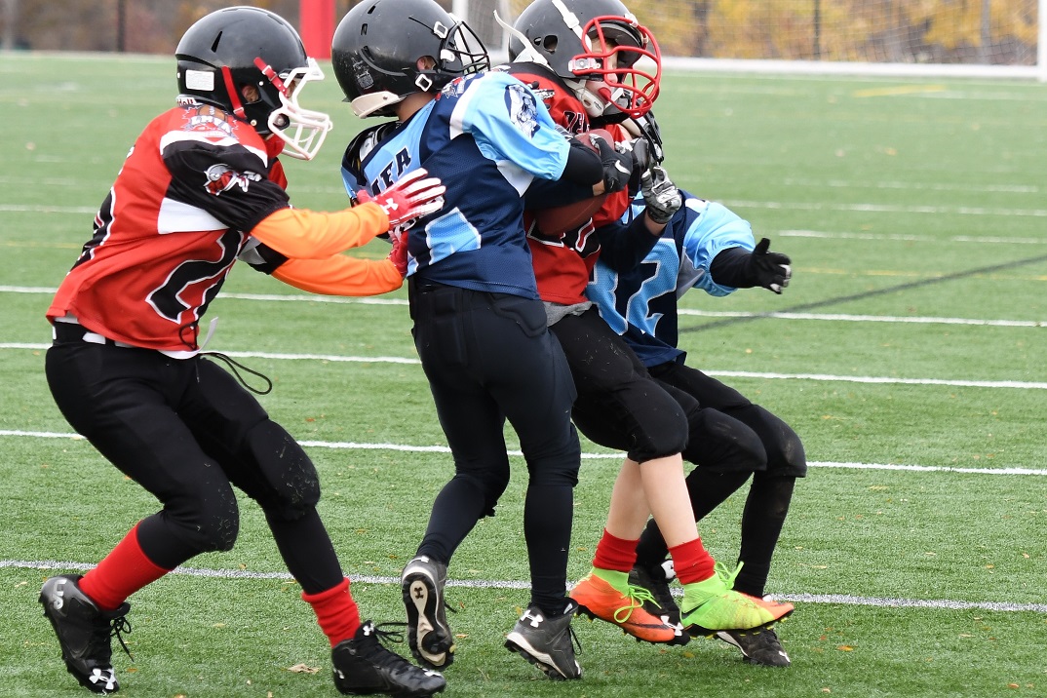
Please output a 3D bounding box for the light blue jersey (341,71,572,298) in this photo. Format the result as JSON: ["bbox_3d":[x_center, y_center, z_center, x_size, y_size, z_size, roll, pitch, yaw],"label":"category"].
[{"bbox_3d":[-0.141,-0.344,9.020,0.320,0.470,0.420,-8,-4,-40],"label":"light blue jersey"}]

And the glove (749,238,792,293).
[{"bbox_3d":[0.535,-0.180,9.250,0.150,0.110,0.075,11,3,35],"label":"glove"}]

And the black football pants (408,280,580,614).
[{"bbox_3d":[-0.063,0.211,9.020,0.300,0.710,0.300,-2,4,-43],"label":"black football pants"}]

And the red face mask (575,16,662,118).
[{"bbox_3d":[0.208,-0.599,9.070,0.150,0.205,0.200,0,7,30],"label":"red face mask"}]

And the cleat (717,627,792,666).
[{"bbox_3d":[0.491,0.609,9.230,0.235,0.125,0.095,31,0,-20],"label":"cleat"}]

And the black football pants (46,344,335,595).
[{"bbox_3d":[-0.689,0.244,8.950,0.580,0.540,0.370,2,5,11],"label":"black football pants"}]

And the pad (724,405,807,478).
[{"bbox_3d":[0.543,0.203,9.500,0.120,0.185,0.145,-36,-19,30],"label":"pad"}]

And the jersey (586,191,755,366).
[{"bbox_3d":[0.273,-0.160,9.550,0.430,0.440,0.310,-2,-8,-42],"label":"jersey"}]

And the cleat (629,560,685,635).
[{"bbox_3d":[0.293,0.567,9.550,0.095,0.125,0.250,-12,41,-39],"label":"cleat"}]

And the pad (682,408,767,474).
[{"bbox_3d":[0.431,0.196,9.200,0.150,0.145,0.130,-13,6,15],"label":"pad"}]

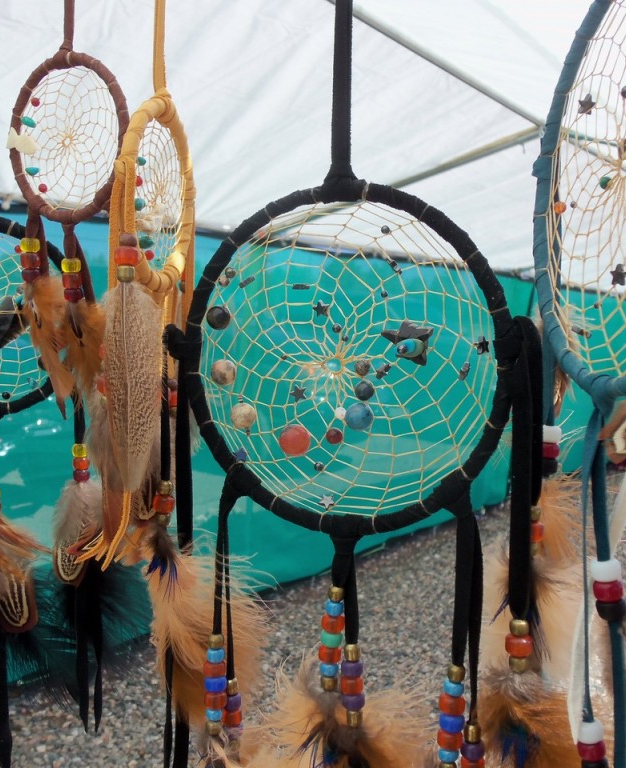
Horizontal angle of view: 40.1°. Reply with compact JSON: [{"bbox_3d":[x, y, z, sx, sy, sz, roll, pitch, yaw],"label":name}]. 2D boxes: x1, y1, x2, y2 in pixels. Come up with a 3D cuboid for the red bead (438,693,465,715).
[{"bbox_3d":[0.050,0.114,0.305,0.009,0.007,0.009,5,4,0],"label":"red bead"}]

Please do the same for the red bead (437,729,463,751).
[{"bbox_3d":[0.049,0.127,0.307,0.009,0.007,0.009,5,4,0],"label":"red bead"}]

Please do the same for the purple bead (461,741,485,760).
[{"bbox_3d":[0.063,0.144,0.335,0.009,0.006,0.009,-2,3,10],"label":"purple bead"}]

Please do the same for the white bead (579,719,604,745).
[{"bbox_3d":[0.088,0.110,0.270,0.008,0.006,0.008,-2,4,0],"label":"white bead"}]

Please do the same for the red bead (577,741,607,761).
[{"bbox_3d":[0.088,0.116,0.271,0.009,0.006,0.009,-3,4,0],"label":"red bead"}]

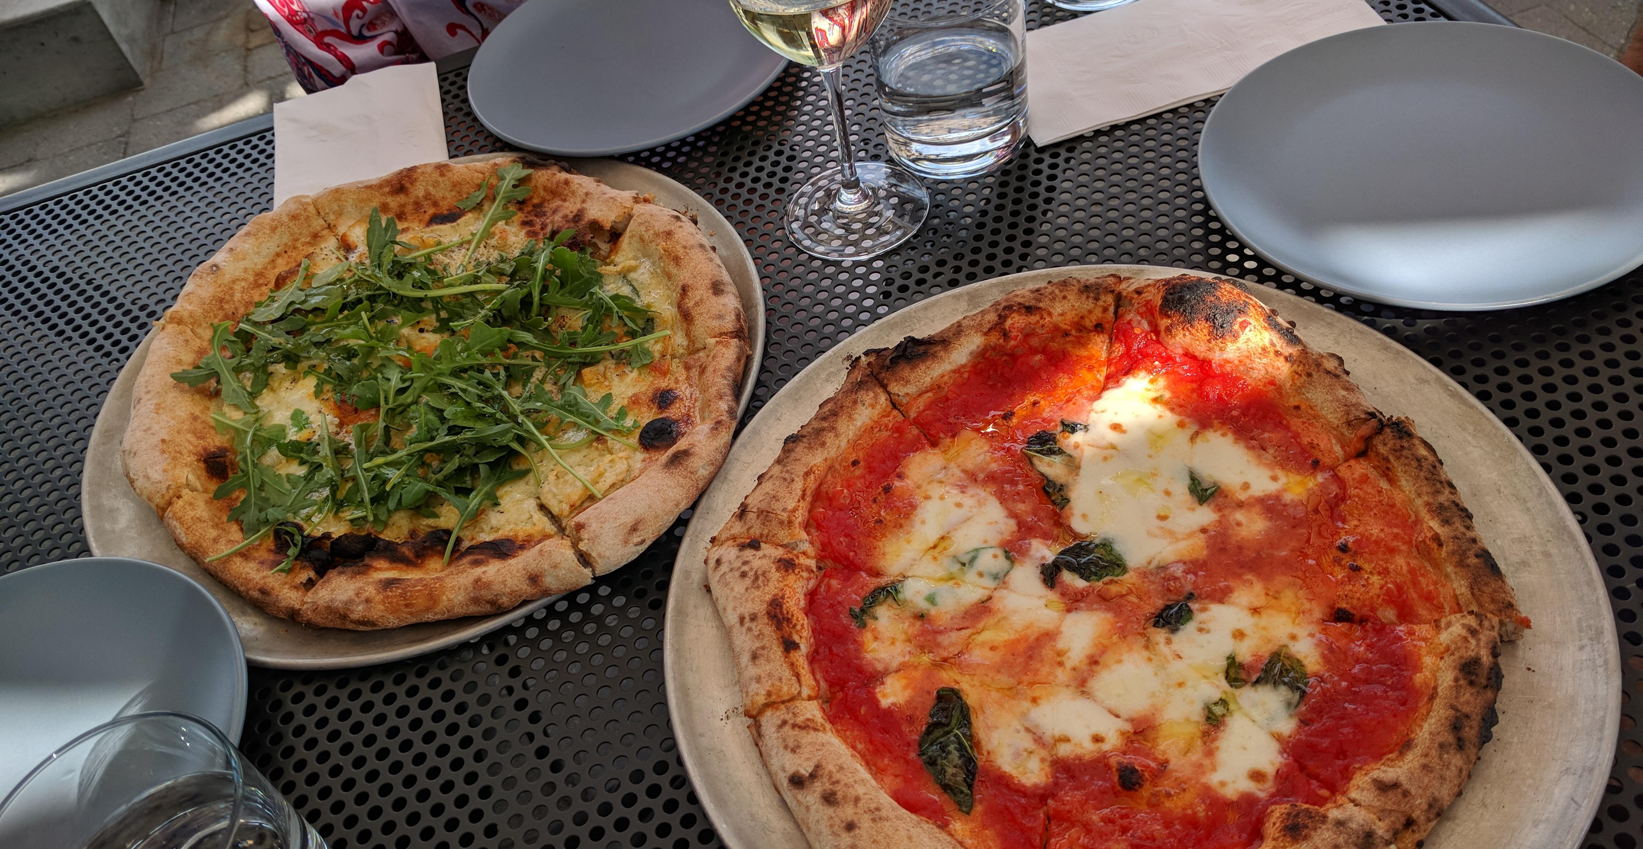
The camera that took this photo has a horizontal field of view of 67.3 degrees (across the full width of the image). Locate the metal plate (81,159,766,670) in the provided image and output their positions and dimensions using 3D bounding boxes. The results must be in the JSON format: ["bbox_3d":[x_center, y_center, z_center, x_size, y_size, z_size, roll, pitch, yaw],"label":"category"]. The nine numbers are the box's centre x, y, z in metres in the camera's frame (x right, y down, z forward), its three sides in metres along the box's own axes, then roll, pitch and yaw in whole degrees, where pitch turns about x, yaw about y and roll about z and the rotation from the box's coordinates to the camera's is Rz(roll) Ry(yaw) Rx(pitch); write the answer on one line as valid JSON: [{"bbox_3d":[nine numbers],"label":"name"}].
[{"bbox_3d":[-0.193,-0.026,0.607,0.335,0.016,0.335,-6,49,7],"label":"metal plate"}]

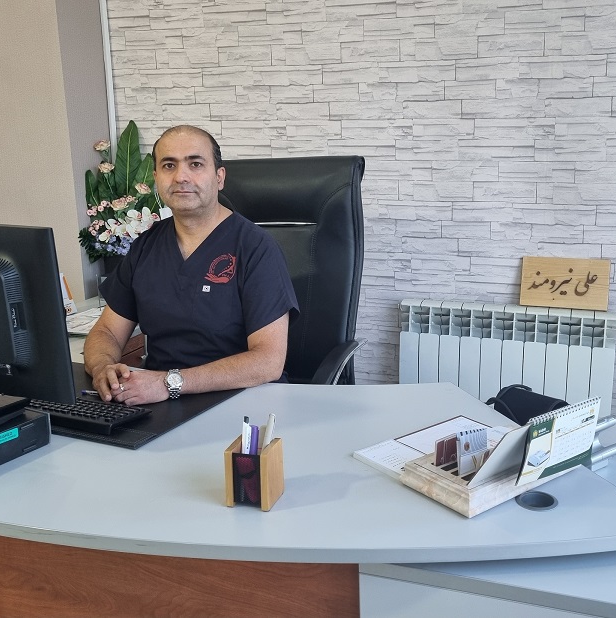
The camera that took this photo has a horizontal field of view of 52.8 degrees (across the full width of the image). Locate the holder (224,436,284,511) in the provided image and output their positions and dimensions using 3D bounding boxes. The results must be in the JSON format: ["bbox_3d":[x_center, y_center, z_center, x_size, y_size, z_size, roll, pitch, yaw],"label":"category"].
[{"bbox_3d":[-0.083,0.256,0.973,0.069,0.092,0.060,2,11,16],"label":"holder"}]

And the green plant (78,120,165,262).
[{"bbox_3d":[-0.763,-0.488,2.580,0.380,0.580,0.310,1,11,12],"label":"green plant"}]

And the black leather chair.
[{"bbox_3d":[-0.158,0.198,1.897,0.640,1.299,0.690,4,12,24],"label":"black leather chair"}]

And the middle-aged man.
[{"bbox_3d":[-0.293,0.186,1.778,0.550,1.373,0.650,4,12,23],"label":"middle-aged man"}]

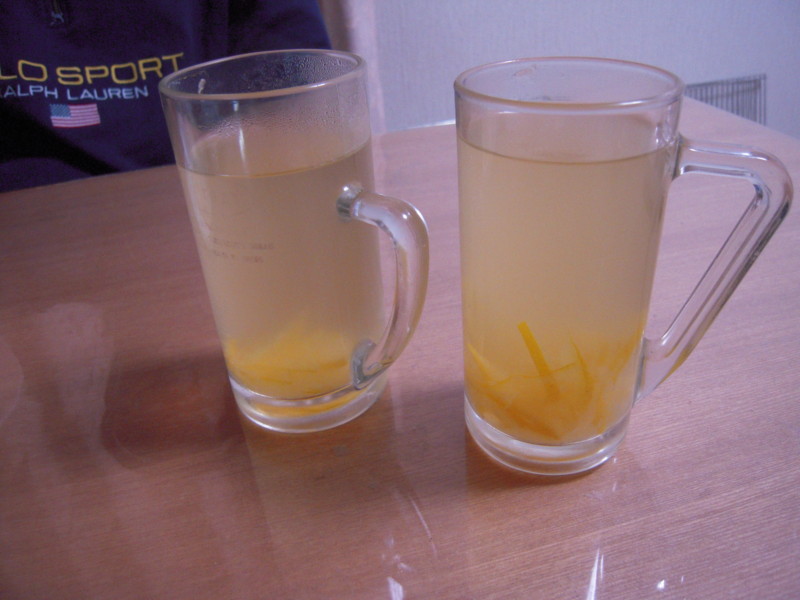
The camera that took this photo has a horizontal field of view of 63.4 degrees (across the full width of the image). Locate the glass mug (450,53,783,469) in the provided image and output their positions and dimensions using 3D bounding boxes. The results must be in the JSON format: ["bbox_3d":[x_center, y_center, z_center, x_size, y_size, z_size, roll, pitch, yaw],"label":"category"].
[{"bbox_3d":[0.076,-0.007,0.248,0.110,0.148,0.074,12,35,25],"label":"glass mug"}]

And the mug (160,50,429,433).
[{"bbox_3d":[-0.034,-0.018,0.278,0.118,0.150,0.081,21,40,36],"label":"mug"}]

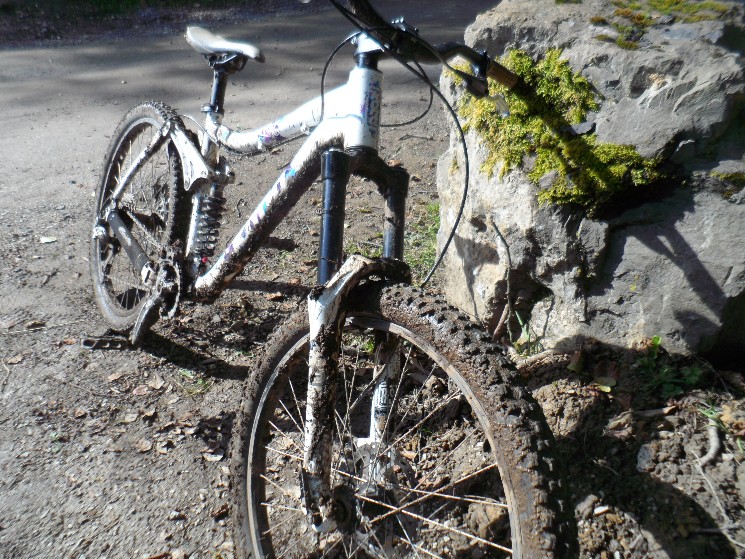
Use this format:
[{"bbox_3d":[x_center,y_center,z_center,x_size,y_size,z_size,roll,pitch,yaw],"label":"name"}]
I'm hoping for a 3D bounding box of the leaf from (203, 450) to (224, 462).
[{"bbox_3d":[-0.368,0.410,1.296,0.044,0.012,0.025,-4,33,-17],"label":"leaf"}]

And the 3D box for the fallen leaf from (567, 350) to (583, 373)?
[{"bbox_3d":[0.578,0.236,1.600,0.042,0.042,0.042,20,34,21],"label":"fallen leaf"}]

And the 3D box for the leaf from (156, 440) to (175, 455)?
[{"bbox_3d":[-0.483,0.392,1.306,0.037,0.012,0.030,-8,34,-22],"label":"leaf"}]

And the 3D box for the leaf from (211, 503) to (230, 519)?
[{"bbox_3d":[-0.319,0.485,1.176,0.042,0.014,0.017,-23,41,-39],"label":"leaf"}]

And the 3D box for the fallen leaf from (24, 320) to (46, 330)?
[{"bbox_3d":[-0.985,0.134,1.635,0.058,0.016,0.026,-15,37,-31],"label":"fallen leaf"}]

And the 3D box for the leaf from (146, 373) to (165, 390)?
[{"bbox_3d":[-0.573,0.272,1.486,0.043,0.014,0.050,-8,34,-22],"label":"leaf"}]

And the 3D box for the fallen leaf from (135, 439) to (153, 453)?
[{"bbox_3d":[-0.532,0.389,1.302,0.038,0.010,0.028,-10,34,-24],"label":"fallen leaf"}]

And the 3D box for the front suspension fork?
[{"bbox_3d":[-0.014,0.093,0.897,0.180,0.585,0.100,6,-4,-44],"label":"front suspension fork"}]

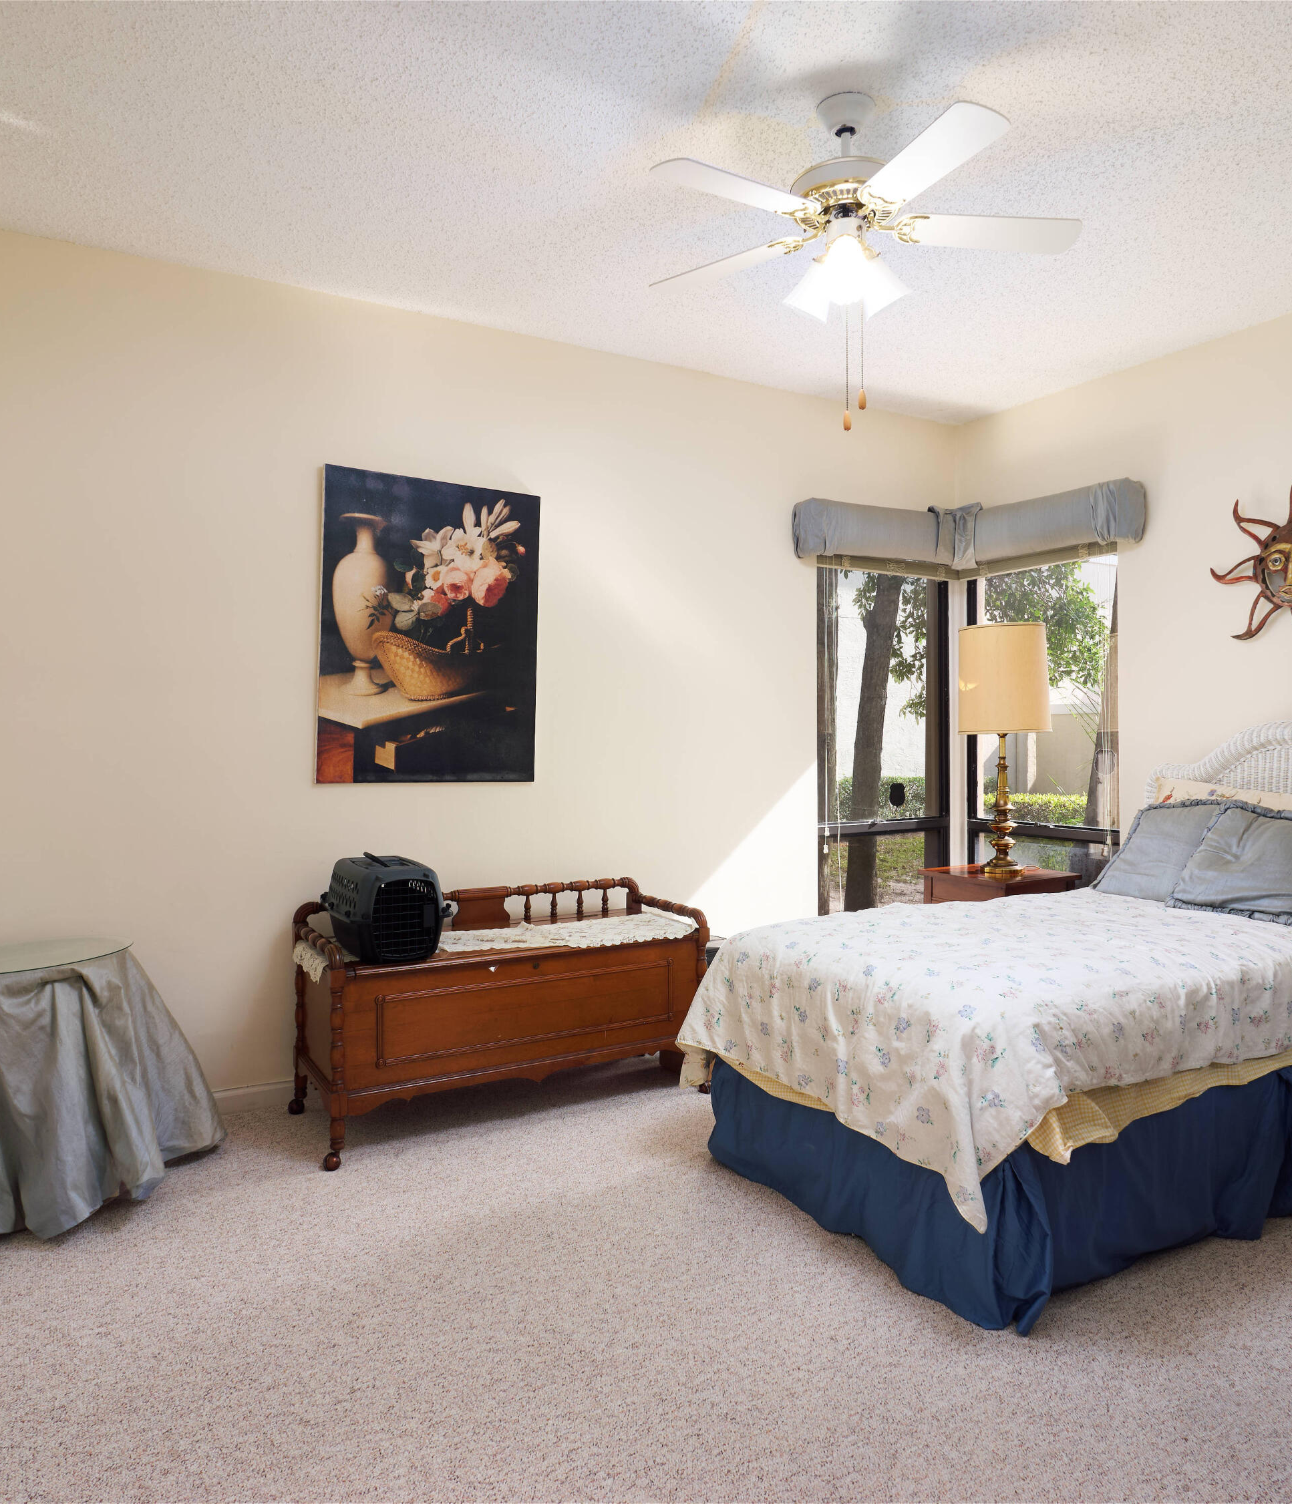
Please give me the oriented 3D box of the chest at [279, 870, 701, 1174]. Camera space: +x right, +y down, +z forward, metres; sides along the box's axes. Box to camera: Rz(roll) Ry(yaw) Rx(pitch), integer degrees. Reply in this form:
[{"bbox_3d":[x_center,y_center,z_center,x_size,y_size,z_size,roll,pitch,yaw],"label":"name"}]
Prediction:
[{"bbox_3d":[-0.449,0.797,3.329,1.250,0.655,0.550,0,0,-30],"label":"chest"}]

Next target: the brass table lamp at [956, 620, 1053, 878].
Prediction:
[{"bbox_3d":[1.438,0.004,4.197,0.370,0.970,0.370,0,0,-30],"label":"brass table lamp"}]

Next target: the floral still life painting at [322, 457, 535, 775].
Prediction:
[{"bbox_3d":[-0.720,-0.405,3.532,0.755,1.012,0.035,1,-1,-30],"label":"floral still life painting"}]

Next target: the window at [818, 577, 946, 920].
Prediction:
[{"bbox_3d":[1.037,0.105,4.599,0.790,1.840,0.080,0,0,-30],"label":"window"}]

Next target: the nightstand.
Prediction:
[{"bbox_3d":[1.410,0.804,4.178,0.430,0.620,0.460,0,0,-30],"label":"nightstand"}]

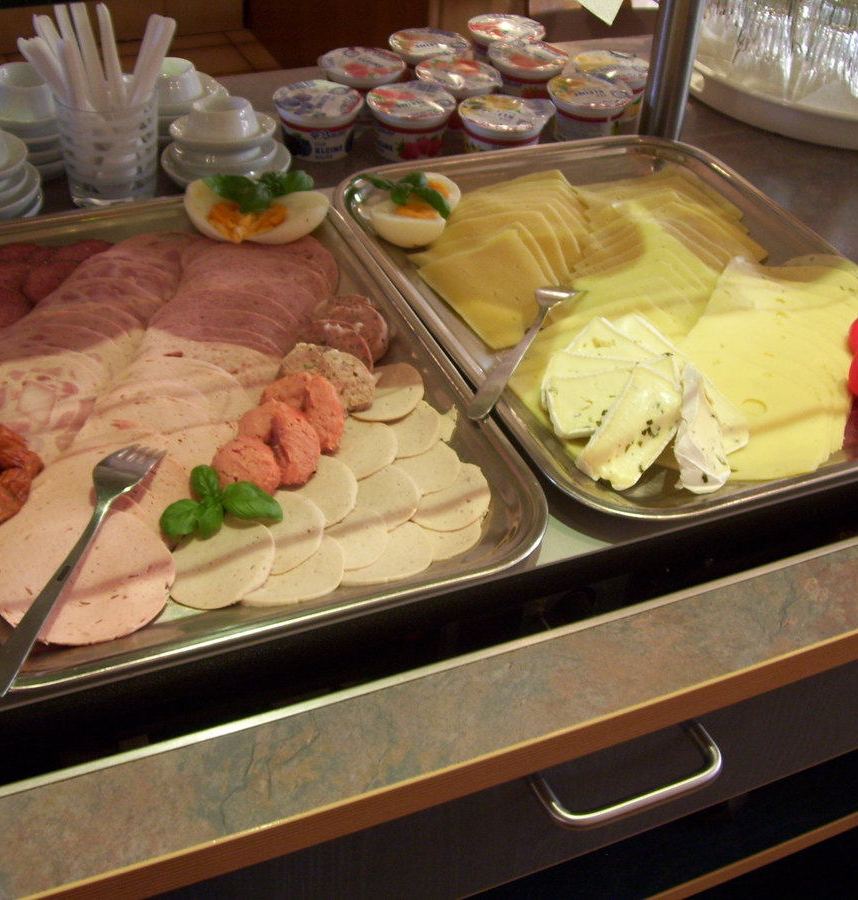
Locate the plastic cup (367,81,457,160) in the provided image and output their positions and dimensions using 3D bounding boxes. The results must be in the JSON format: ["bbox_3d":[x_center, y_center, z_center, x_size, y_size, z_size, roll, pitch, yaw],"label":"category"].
[{"bbox_3d":[-0.015,-0.265,1.016,0.073,0.043,0.073,3,37,-2],"label":"plastic cup"}]

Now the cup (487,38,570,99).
[{"bbox_3d":[0.088,-0.336,1.122,0.073,0.043,0.073,3,37,-2],"label":"cup"}]

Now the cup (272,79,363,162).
[{"bbox_3d":[-0.089,-0.263,1.006,0.073,0.043,0.073,3,37,-2],"label":"cup"}]

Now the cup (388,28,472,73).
[{"bbox_3d":[-0.001,-0.350,1.131,0.073,0.043,0.073,3,37,-2],"label":"cup"}]

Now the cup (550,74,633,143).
[{"bbox_3d":[0.134,-0.287,1.061,0.073,0.043,0.073,3,37,-2],"label":"cup"}]

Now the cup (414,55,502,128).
[{"bbox_3d":[0.024,-0.307,1.076,0.073,0.043,0.073,3,37,-2],"label":"cup"}]

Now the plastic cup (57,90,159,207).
[{"bbox_3d":[-0.234,-0.226,0.916,0.074,0.077,0.074,3,37,-2],"label":"plastic cup"}]

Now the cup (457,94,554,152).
[{"bbox_3d":[0.059,-0.257,1.013,0.073,0.043,0.073,3,37,-2],"label":"cup"}]

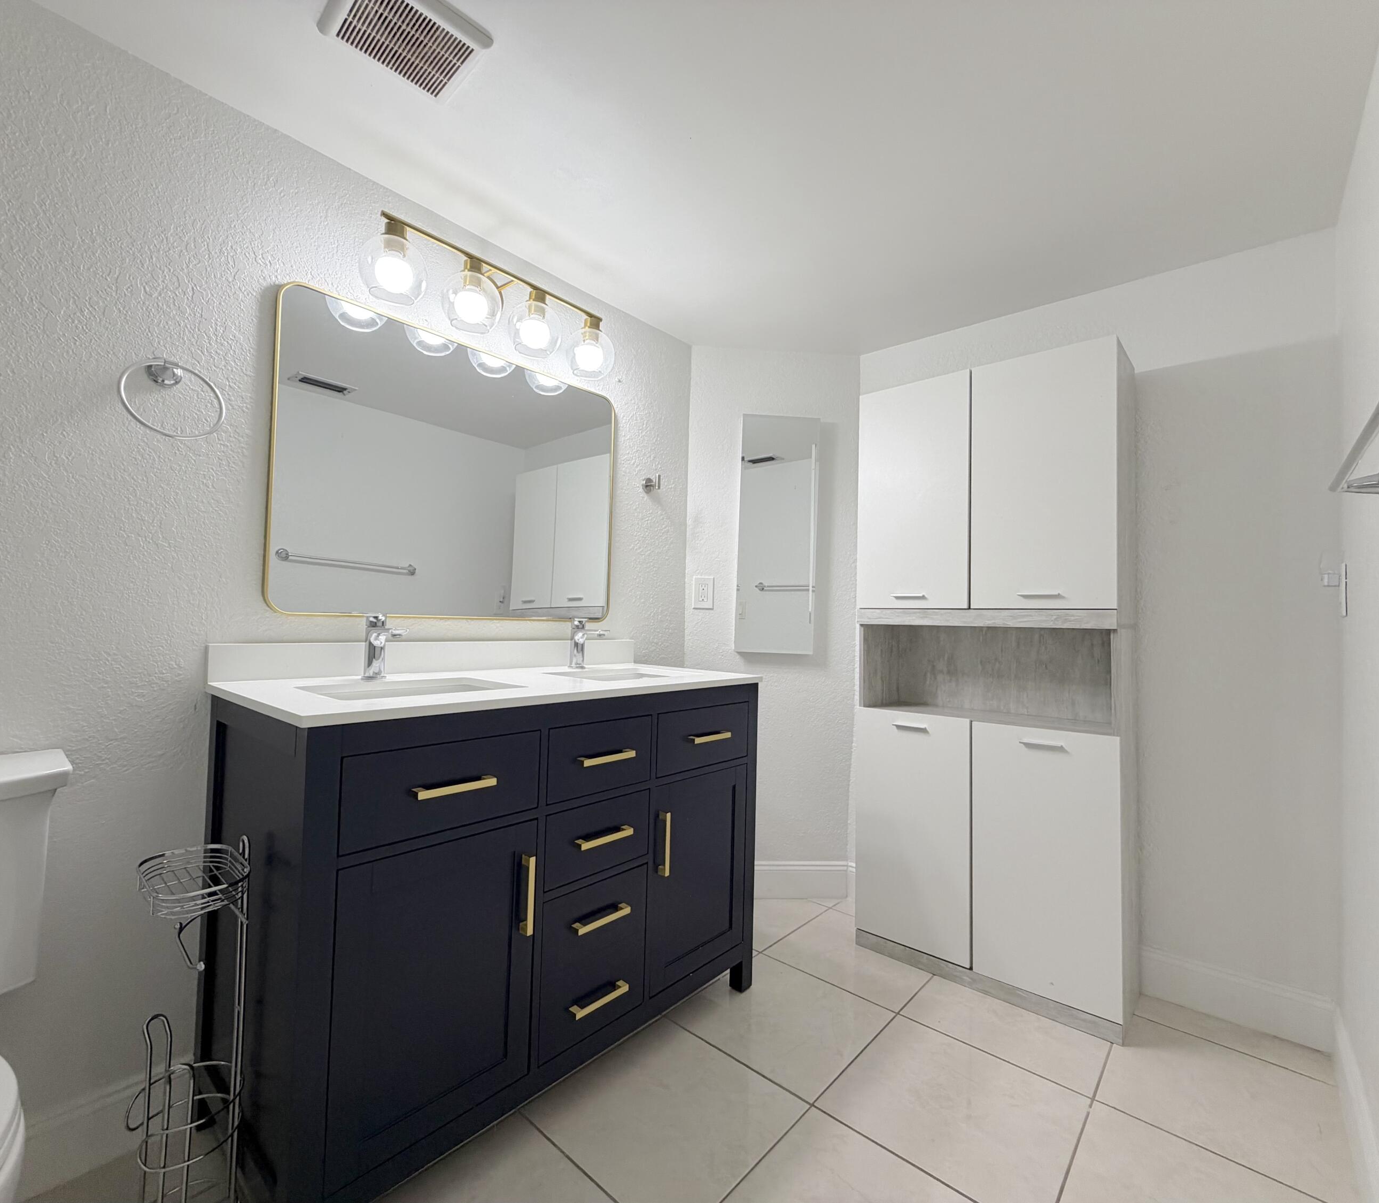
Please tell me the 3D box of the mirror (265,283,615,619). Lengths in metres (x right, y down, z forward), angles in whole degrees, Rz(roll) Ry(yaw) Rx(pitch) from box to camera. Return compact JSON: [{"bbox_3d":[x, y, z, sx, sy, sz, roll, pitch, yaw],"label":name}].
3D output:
[{"bbox_3d":[-0.600,-0.332,1.827,0.028,0.763,1.010,-1,-3,41],"label":"mirror"}]

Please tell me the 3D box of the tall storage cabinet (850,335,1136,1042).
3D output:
[{"bbox_3d":[0.937,0.220,2.029,0.733,1.822,0.322,-1,-3,42],"label":"tall storage cabinet"}]

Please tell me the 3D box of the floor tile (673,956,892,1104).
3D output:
[{"bbox_3d":[0.251,1.114,1.735,0.445,0.010,0.445,-1,-3,41],"label":"floor tile"}]

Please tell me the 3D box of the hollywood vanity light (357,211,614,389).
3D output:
[{"bbox_3d":[-0.525,-0.809,1.799,0.188,0.203,0.764,-1,-3,41],"label":"hollywood vanity light"}]

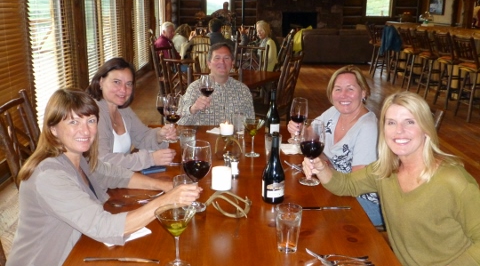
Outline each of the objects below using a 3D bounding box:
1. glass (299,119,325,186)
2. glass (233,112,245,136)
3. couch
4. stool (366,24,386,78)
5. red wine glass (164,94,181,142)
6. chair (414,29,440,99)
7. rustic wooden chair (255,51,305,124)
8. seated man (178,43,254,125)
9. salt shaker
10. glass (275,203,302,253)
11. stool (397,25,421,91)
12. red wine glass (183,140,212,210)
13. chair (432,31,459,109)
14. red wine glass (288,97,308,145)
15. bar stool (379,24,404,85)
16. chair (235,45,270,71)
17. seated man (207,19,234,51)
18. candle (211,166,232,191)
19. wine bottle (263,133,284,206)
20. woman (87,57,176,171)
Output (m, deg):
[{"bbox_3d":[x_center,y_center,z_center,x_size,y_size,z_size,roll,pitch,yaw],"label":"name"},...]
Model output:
[{"bbox_3d":[0.263,0.073,1.735,0.090,0.232,0.090,0,15,0],"label":"glass"},{"bbox_3d":[-0.005,-0.035,2.851,0.078,0.146,0.078,0,15,0],"label":"glass"},{"bbox_3d":[2.616,-2.381,12.915,2.000,0.880,0.940,0,15,-1],"label":"couch"},{"bbox_3d":[3.144,-1.831,10.465,0.460,1.120,0.430,0,15,-1],"label":"stool"},{"bbox_3d":[-0.347,-0.070,2.390,0.088,0.234,0.088,0,15,0],"label":"red wine glass"},{"bbox_3d":[3.237,-1.163,8.072,0.450,1.140,0.450,0,15,-1],"label":"chair"},{"bbox_3d":[0.330,-0.314,5.007,0.560,1.060,0.470,6,16,22],"label":"rustic wooden chair"},{"bbox_3d":[-0.175,0.025,3.375,0.560,1.270,0.700,0,15,-2],"label":"seated man"},{"bbox_3d":[-0.024,0.161,2.158,0.038,0.100,0.038,0,15,-1],"label":"salt shaker"},{"bbox_3d":[0.163,0.323,1.585,0.087,0.147,0.087,2,15,6],"label":"glass"},{"bbox_3d":[3.226,-1.363,8.759,0.470,1.120,0.430,0,15,-1],"label":"stool"},{"bbox_3d":[-0.153,0.158,1.712,0.105,0.245,0.105,-1,15,-6],"label":"red wine glass"},{"bbox_3d":[3.310,-0.942,7.220,0.520,1.140,0.470,0,15,-2],"label":"chair"},{"bbox_3d":[0.332,-0.060,2.646,0.100,0.243,0.100,2,15,6],"label":"red wine glass"},{"bbox_3d":[3.310,-1.565,9.569,0.520,1.140,0.470,0,15,-2],"label":"bar stool"},{"bbox_3d":[0.093,-0.567,5.980,0.480,1.060,0.520,6,16,20],"label":"chair"},{"bbox_3d":[-0.272,-1.196,7.700,0.520,1.300,0.800,5,16,15],"label":"seated man"},{"bbox_3d":[-0.068,0.175,1.810,0.077,0.077,0.077,0,15,-1],"label":"candle"},{"bbox_3d":[0.141,0.146,1.971,0.086,0.287,0.086,2,15,4],"label":"wine bottle"},{"bbox_3d":[-0.522,0.265,2.446,0.700,1.280,0.550,8,17,27],"label":"woman"}]

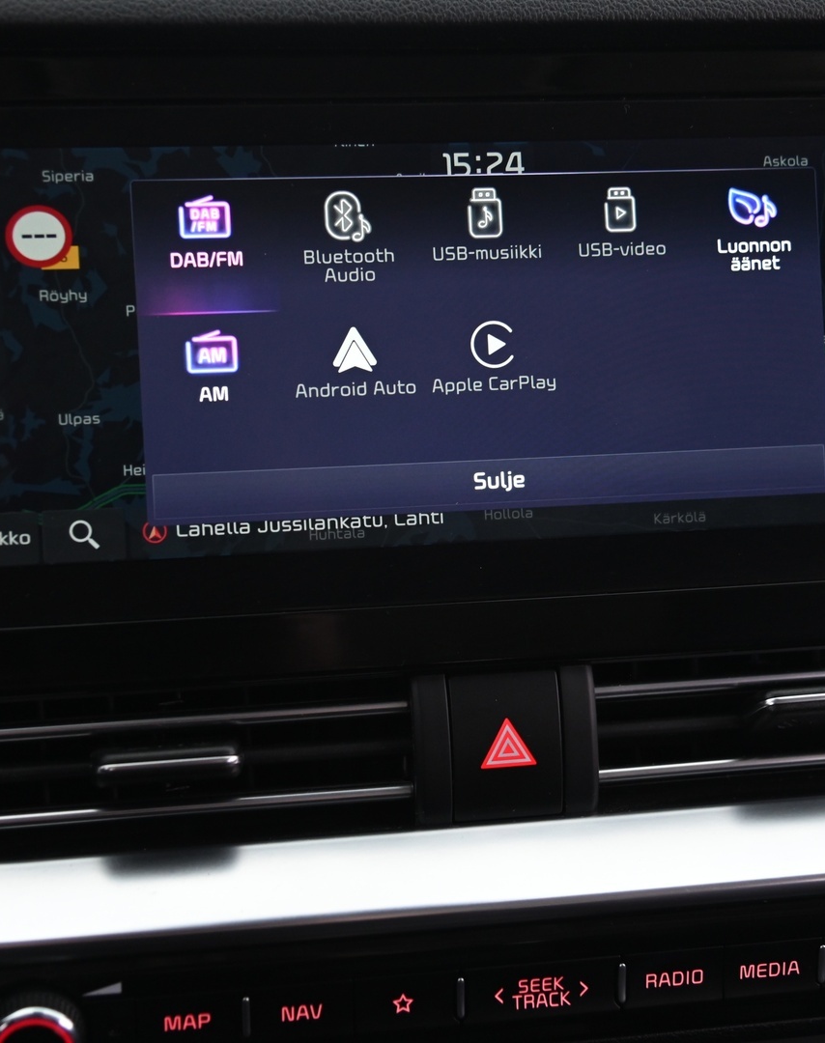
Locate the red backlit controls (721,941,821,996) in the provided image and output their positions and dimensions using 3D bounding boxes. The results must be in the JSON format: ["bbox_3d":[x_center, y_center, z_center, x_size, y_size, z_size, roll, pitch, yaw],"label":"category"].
[{"bbox_3d":[0.080,0.100,0.431,0.023,0.013,0.005,-3,14,-10],"label":"red backlit controls"}]

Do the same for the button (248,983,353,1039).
[{"bbox_3d":[-0.024,0.105,0.413,0.023,0.012,0.005,-3,14,-10],"label":"button"}]

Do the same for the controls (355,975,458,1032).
[{"bbox_3d":[-0.002,0.104,0.417,0.023,0.012,0.005,-3,14,-10],"label":"controls"}]

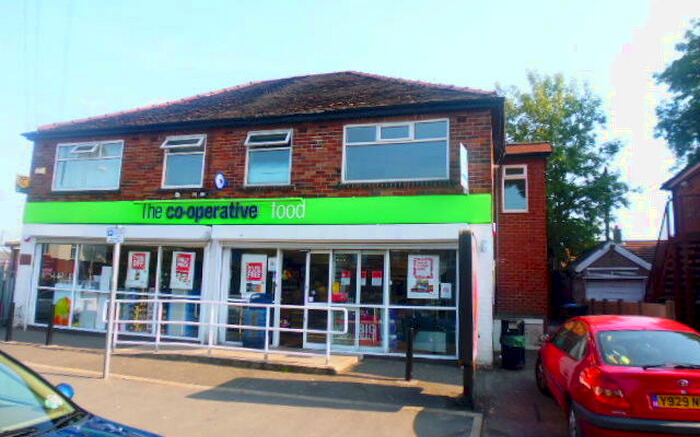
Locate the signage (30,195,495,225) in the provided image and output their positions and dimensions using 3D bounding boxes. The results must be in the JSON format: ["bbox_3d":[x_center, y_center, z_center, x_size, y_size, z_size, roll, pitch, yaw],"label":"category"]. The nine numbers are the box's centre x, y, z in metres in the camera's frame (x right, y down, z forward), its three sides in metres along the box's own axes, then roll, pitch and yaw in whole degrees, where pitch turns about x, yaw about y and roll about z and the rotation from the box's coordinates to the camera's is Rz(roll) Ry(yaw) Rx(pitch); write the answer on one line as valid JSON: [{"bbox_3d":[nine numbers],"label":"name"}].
[{"bbox_3d":[-2.810,-0.160,10.878,11.486,0.555,0.140,0,-6,16],"label":"signage"}]

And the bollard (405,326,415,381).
[{"bbox_3d":[0.986,2.201,7.892,0.105,0.861,0.105,0,-6,16],"label":"bollard"}]

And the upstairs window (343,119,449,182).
[{"bbox_3d":[0.916,-1.384,10.068,2.216,1.230,0.120,0,-6,16],"label":"upstairs window"}]

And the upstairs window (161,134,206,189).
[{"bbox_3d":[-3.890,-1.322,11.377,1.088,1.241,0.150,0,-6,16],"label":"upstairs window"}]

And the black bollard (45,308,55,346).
[{"bbox_3d":[-6.382,2.290,10.345,0.105,0.839,0.105,0,-6,16],"label":"black bollard"}]

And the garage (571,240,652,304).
[{"bbox_3d":[11.036,2.640,20.914,2.750,3.042,5.000,-1,-6,22],"label":"garage"}]

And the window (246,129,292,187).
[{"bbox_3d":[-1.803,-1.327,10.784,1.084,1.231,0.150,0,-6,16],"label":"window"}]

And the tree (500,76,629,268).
[{"bbox_3d":[8.557,-1.077,20.167,5.547,10.254,5.547,0,-6,16],"label":"tree"}]

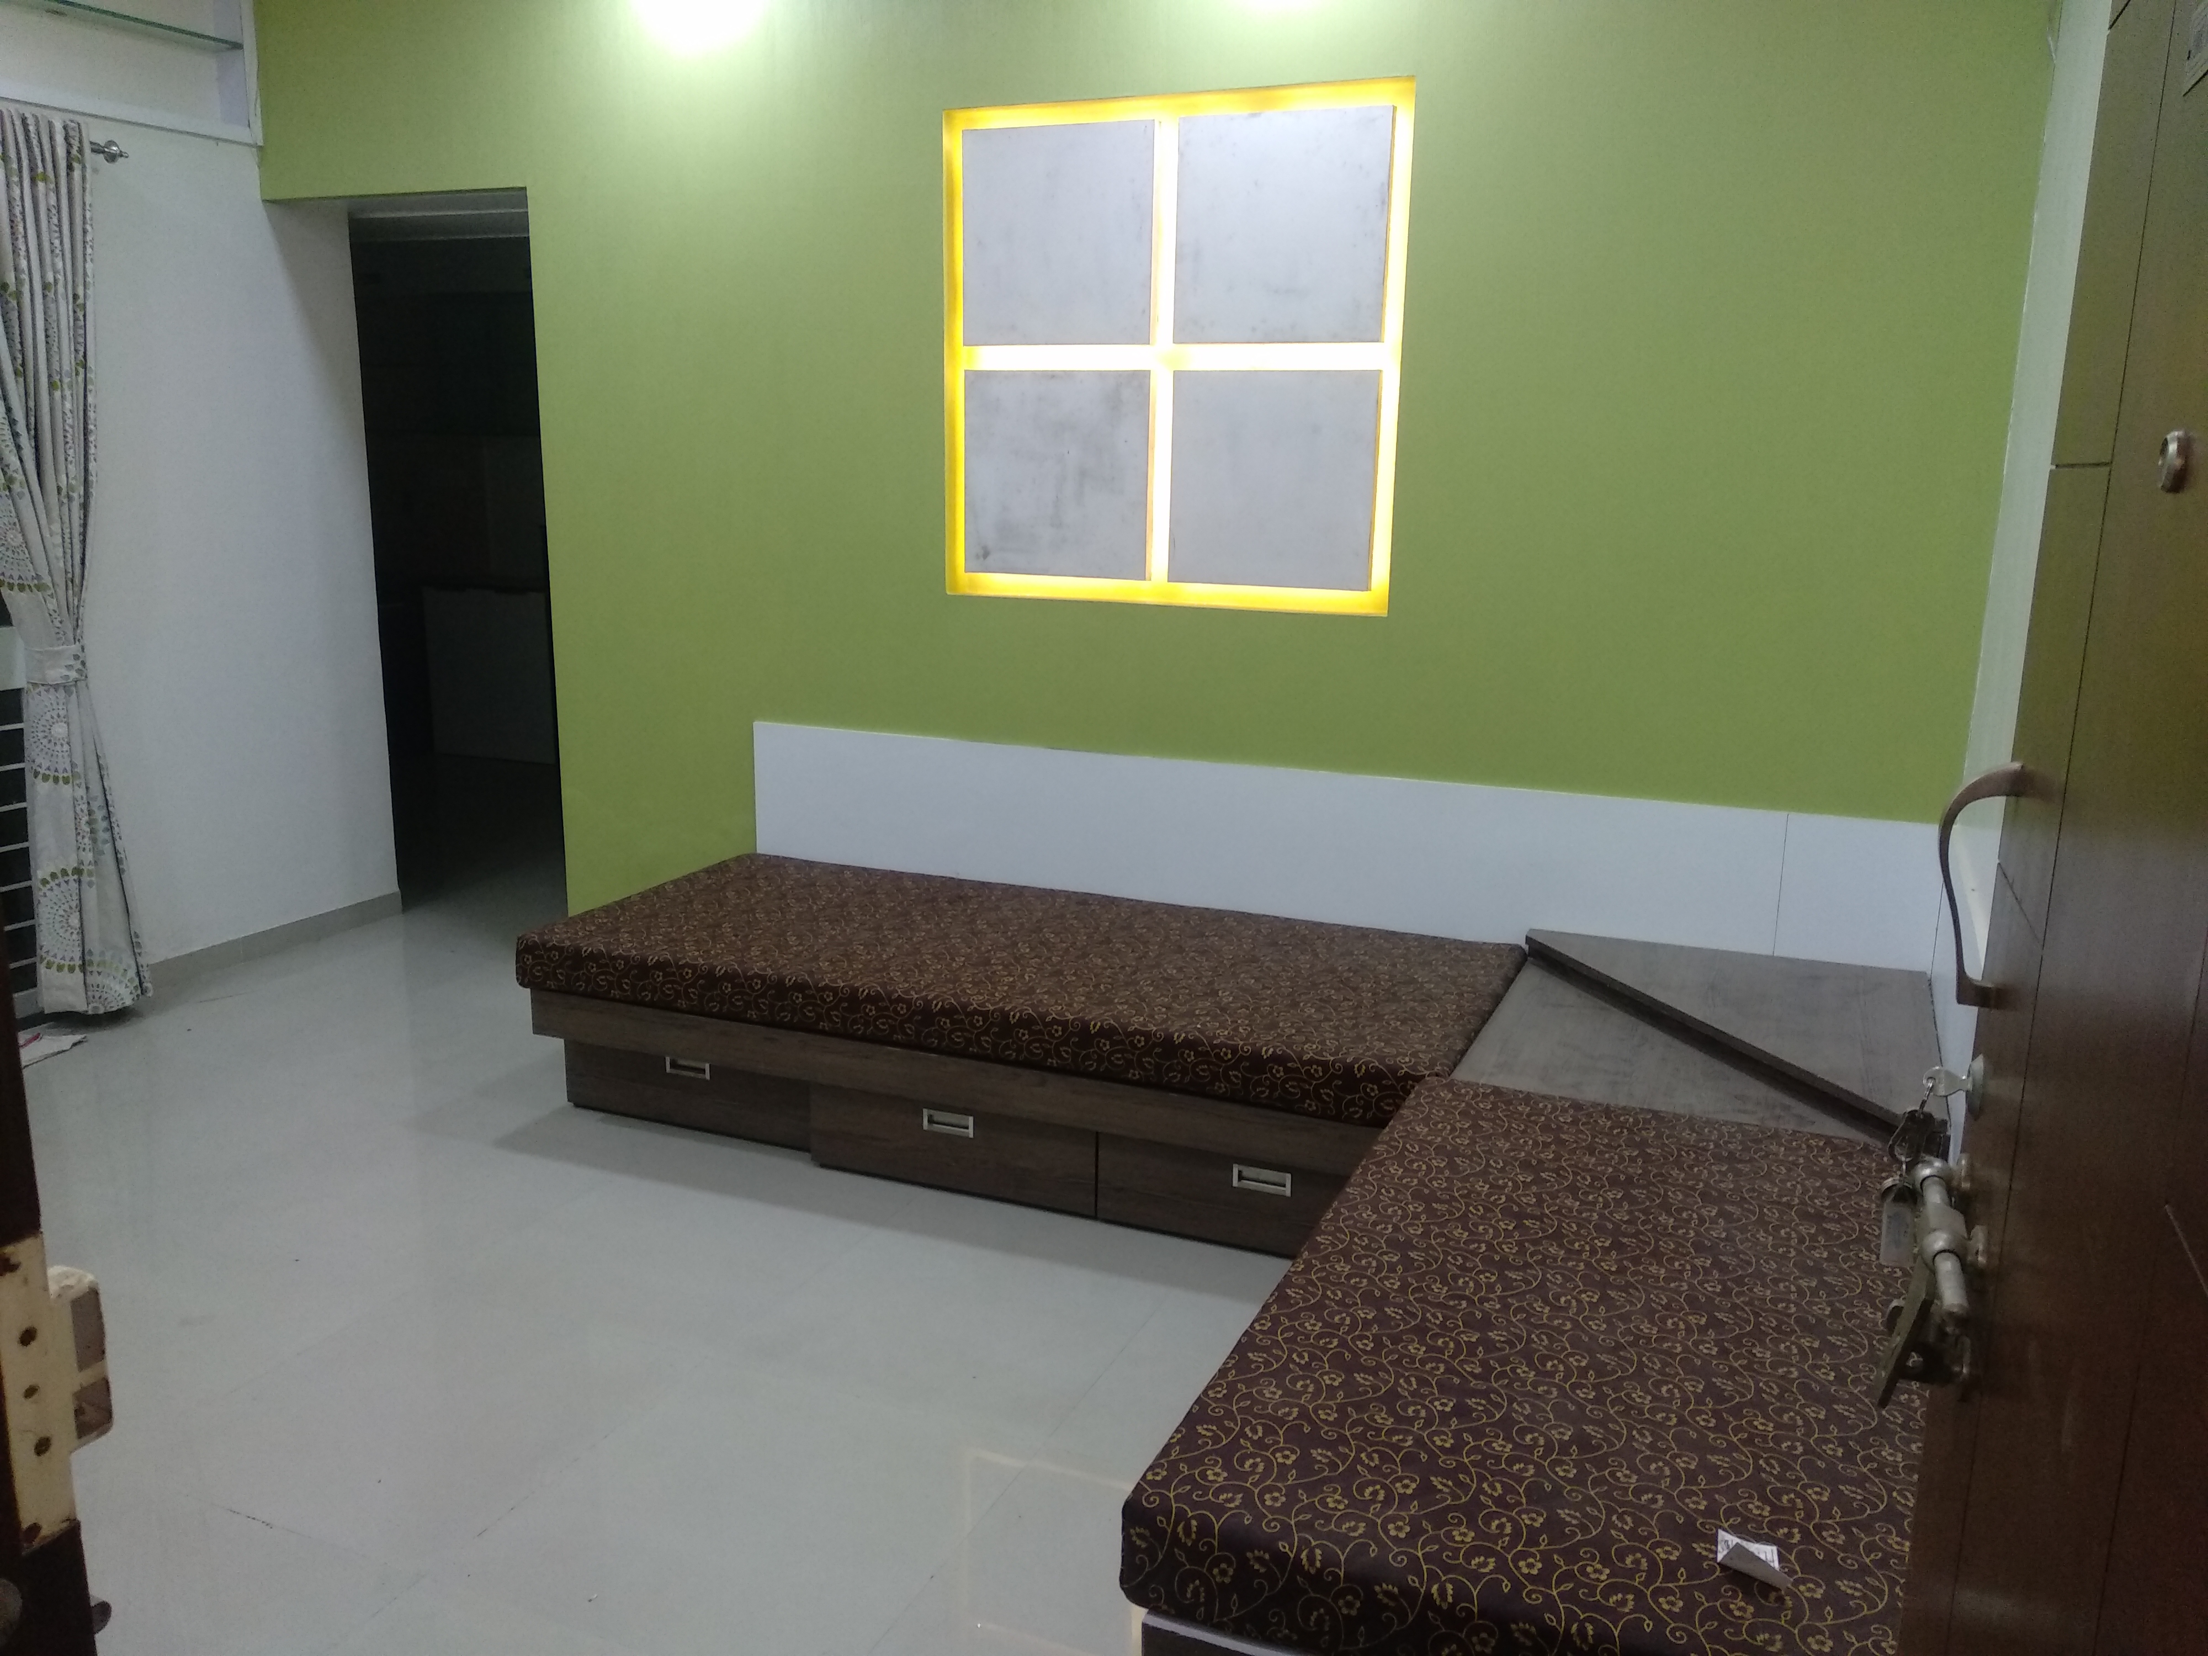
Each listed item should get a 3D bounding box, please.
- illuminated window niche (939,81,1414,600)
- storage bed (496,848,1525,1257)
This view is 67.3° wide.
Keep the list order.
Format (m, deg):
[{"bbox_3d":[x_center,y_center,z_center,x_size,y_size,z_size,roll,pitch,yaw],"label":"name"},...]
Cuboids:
[{"bbox_3d":[0.132,-1.050,3.707,1.081,1.095,0.050,6,13,22],"label":"illuminated window niche"},{"bbox_3d":[-0.179,0.449,3.621,1.990,0.412,0.913,6,13,22],"label":"storage bed"}]

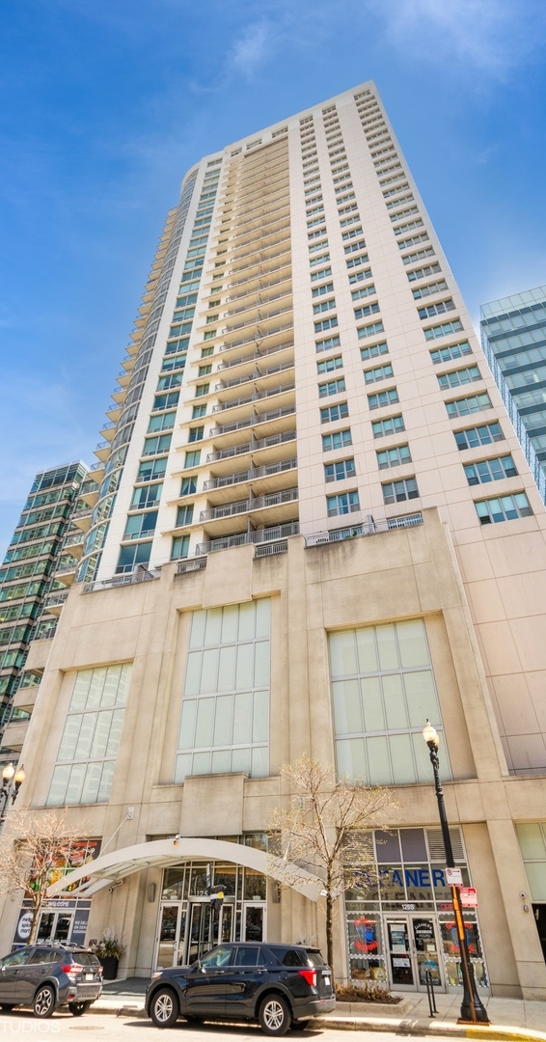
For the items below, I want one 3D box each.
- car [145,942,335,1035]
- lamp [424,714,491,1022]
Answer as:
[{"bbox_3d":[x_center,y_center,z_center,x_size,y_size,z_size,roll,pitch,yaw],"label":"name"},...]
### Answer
[{"bbox_3d":[-0.929,12.373,13.998,5.050,1.775,2.000,-13,-39,17],"label":"car"},{"bbox_3d":[5.236,9.903,15.662,0.850,7.500,1.100,-13,-39,17],"label":"lamp"}]

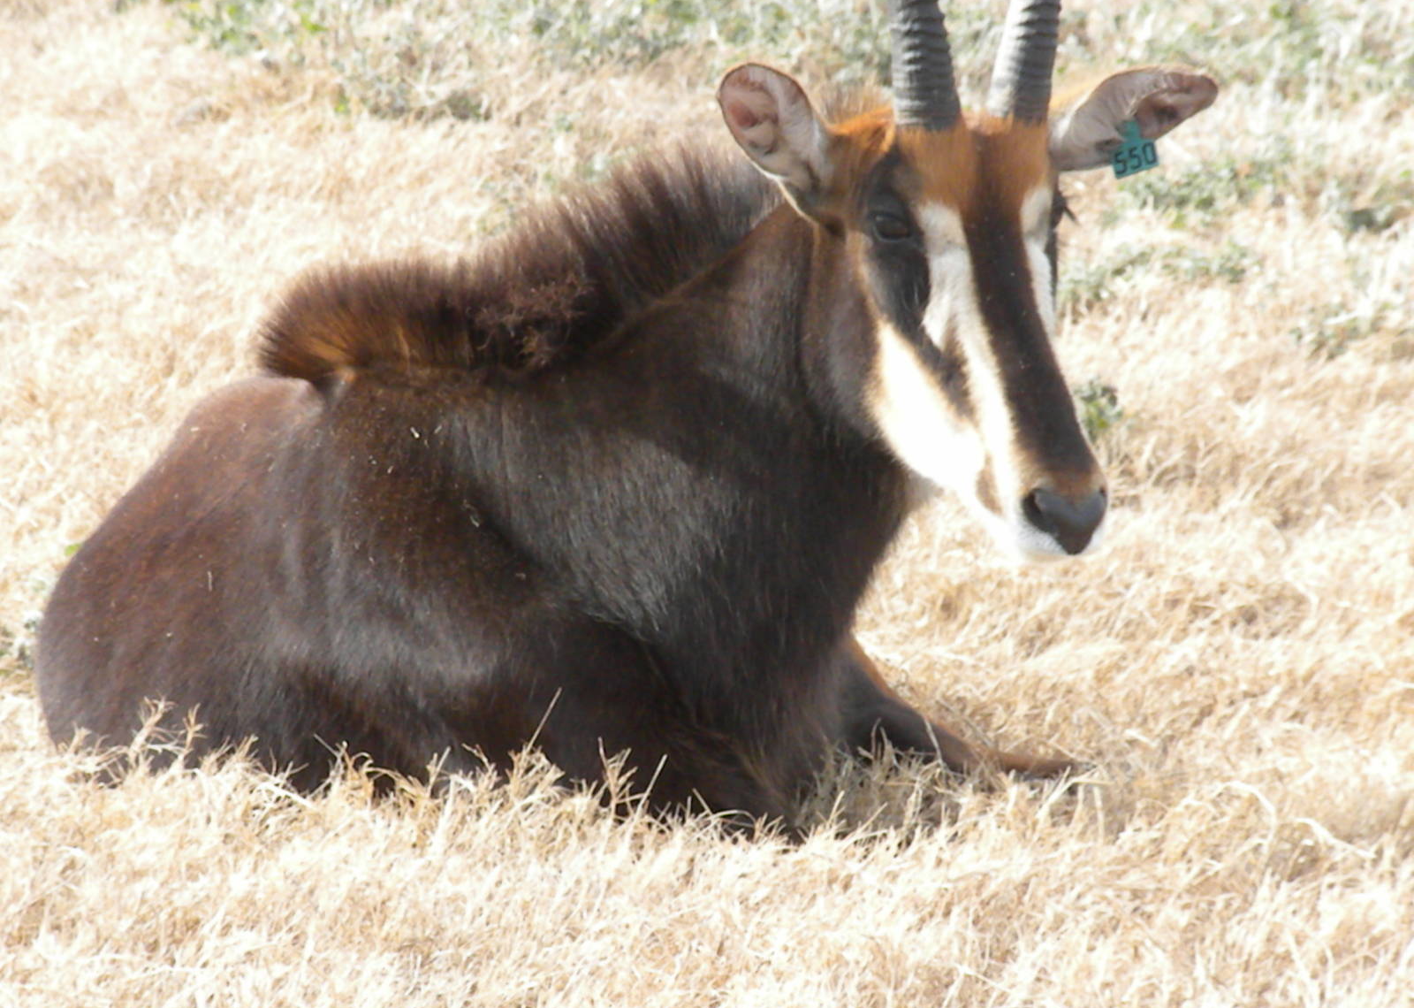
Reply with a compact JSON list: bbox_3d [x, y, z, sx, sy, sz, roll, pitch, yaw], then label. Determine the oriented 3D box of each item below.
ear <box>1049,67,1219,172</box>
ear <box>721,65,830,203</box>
[{"bbox_3d":[0.388,-0.350,8.870,0.170,0.080,0.060,-19,19,-7],"label":"ear"},{"bbox_3d":[0.062,-0.335,8.750,0.080,0.160,0.060,-37,9,9],"label":"ear"}]

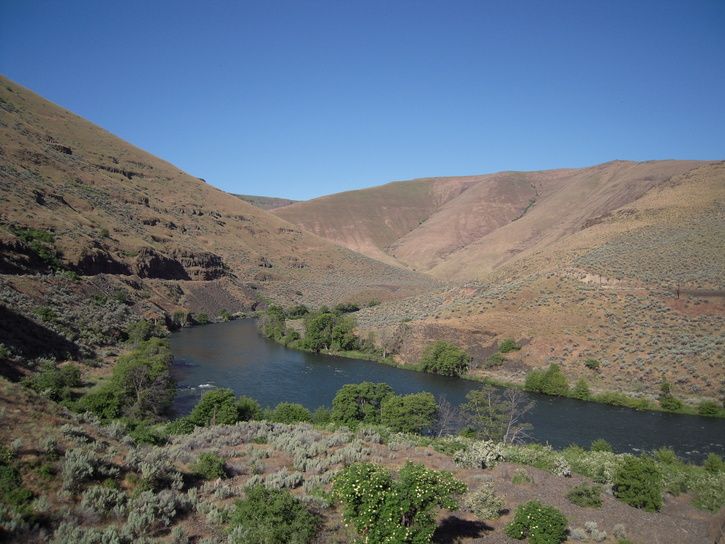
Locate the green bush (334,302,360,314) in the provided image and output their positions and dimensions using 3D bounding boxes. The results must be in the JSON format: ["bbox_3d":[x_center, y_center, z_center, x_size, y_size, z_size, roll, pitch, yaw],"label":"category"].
[{"bbox_3d":[-4.910,12.420,192.017,8.260,4.710,7.020,0,2,0],"label":"green bush"}]

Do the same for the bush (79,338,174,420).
[{"bbox_3d":[-41.043,18.696,102.000,16.190,12.550,12.150,0,2,0],"label":"bush"}]

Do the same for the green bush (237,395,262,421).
[{"bbox_3d":[-16.569,20.078,86.008,3.700,4.190,3.330,0,2,0],"label":"green bush"}]

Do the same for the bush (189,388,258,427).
[{"bbox_3d":[-19.908,19.549,84.005,9.720,5.710,6.810,0,2,0],"label":"bush"}]

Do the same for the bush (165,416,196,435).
[{"bbox_3d":[-22.963,19.367,74.000,3.920,2.160,3.330,0,2,0],"label":"bush"}]

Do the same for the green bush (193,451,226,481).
[{"bbox_3d":[-10.174,12.934,39.000,2.190,1.640,1.970,0,2,0],"label":"green bush"}]

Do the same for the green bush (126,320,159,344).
[{"bbox_3d":[-58.142,15.989,155.000,8.200,6.030,6.970,0,2,0],"label":"green bush"}]

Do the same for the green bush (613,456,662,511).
[{"bbox_3d":[18.755,14.425,40.000,3.310,3.240,2.980,0,2,0],"label":"green bush"}]

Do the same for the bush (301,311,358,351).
[{"bbox_3d":[-9.449,16.536,163.000,15.100,11.090,11.320,0,2,0],"label":"bush"}]

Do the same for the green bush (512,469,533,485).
[{"bbox_3d":[11.731,14.993,43.000,1.420,1.030,1.210,0,2,0],"label":"green bush"}]

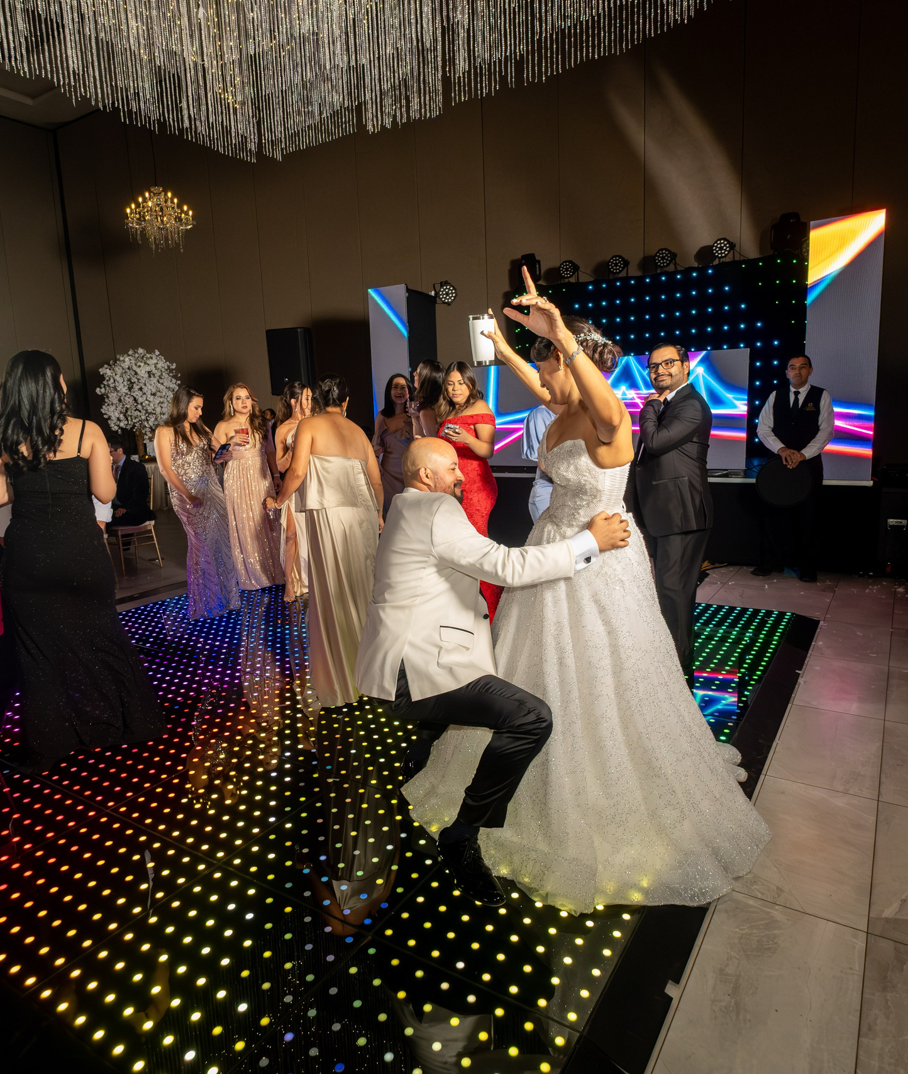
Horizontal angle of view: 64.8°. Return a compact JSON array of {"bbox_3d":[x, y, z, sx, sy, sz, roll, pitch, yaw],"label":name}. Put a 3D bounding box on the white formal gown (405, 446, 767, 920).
[{"bbox_3d":[0.432,0.301,2.517,1.220,1.320,1.150,-4,10,-11],"label":"white formal gown"}]

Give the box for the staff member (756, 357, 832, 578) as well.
[{"bbox_3d":[2.724,-0.540,5.766,0.600,1.750,0.400,4,11,32],"label":"staff member"}]

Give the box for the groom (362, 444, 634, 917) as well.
[{"bbox_3d":[0.102,0.330,2.398,0.800,1.330,0.760,-6,11,-21],"label":"groom"}]

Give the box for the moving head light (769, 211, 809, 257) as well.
[{"bbox_3d":[3.077,-2.763,6.554,0.310,0.370,0.280,4,12,32],"label":"moving head light"}]

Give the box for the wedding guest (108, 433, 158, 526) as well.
[{"bbox_3d":[-3.262,-0.269,6.653,0.480,1.270,0.760,4,12,32],"label":"wedding guest"}]

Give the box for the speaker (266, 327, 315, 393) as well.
[{"bbox_3d":[-1.794,-1.933,7.849,0.430,0.700,0.360,1,11,17],"label":"speaker"}]

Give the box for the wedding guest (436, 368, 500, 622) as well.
[{"bbox_3d":[0.035,-0.138,4.040,0.460,1.670,0.380,5,13,36],"label":"wedding guest"}]

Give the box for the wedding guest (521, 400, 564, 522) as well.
[{"bbox_3d":[0.615,-0.156,3.990,0.500,1.680,0.380,-5,11,-17],"label":"wedding guest"}]

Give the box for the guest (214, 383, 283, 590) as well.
[{"bbox_3d":[-1.717,-0.421,5.939,0.500,1.680,0.420,-4,10,-11],"label":"guest"}]

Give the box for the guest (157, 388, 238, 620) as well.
[{"bbox_3d":[-1.841,-0.253,5.175,0.460,1.630,0.460,8,14,43],"label":"guest"}]

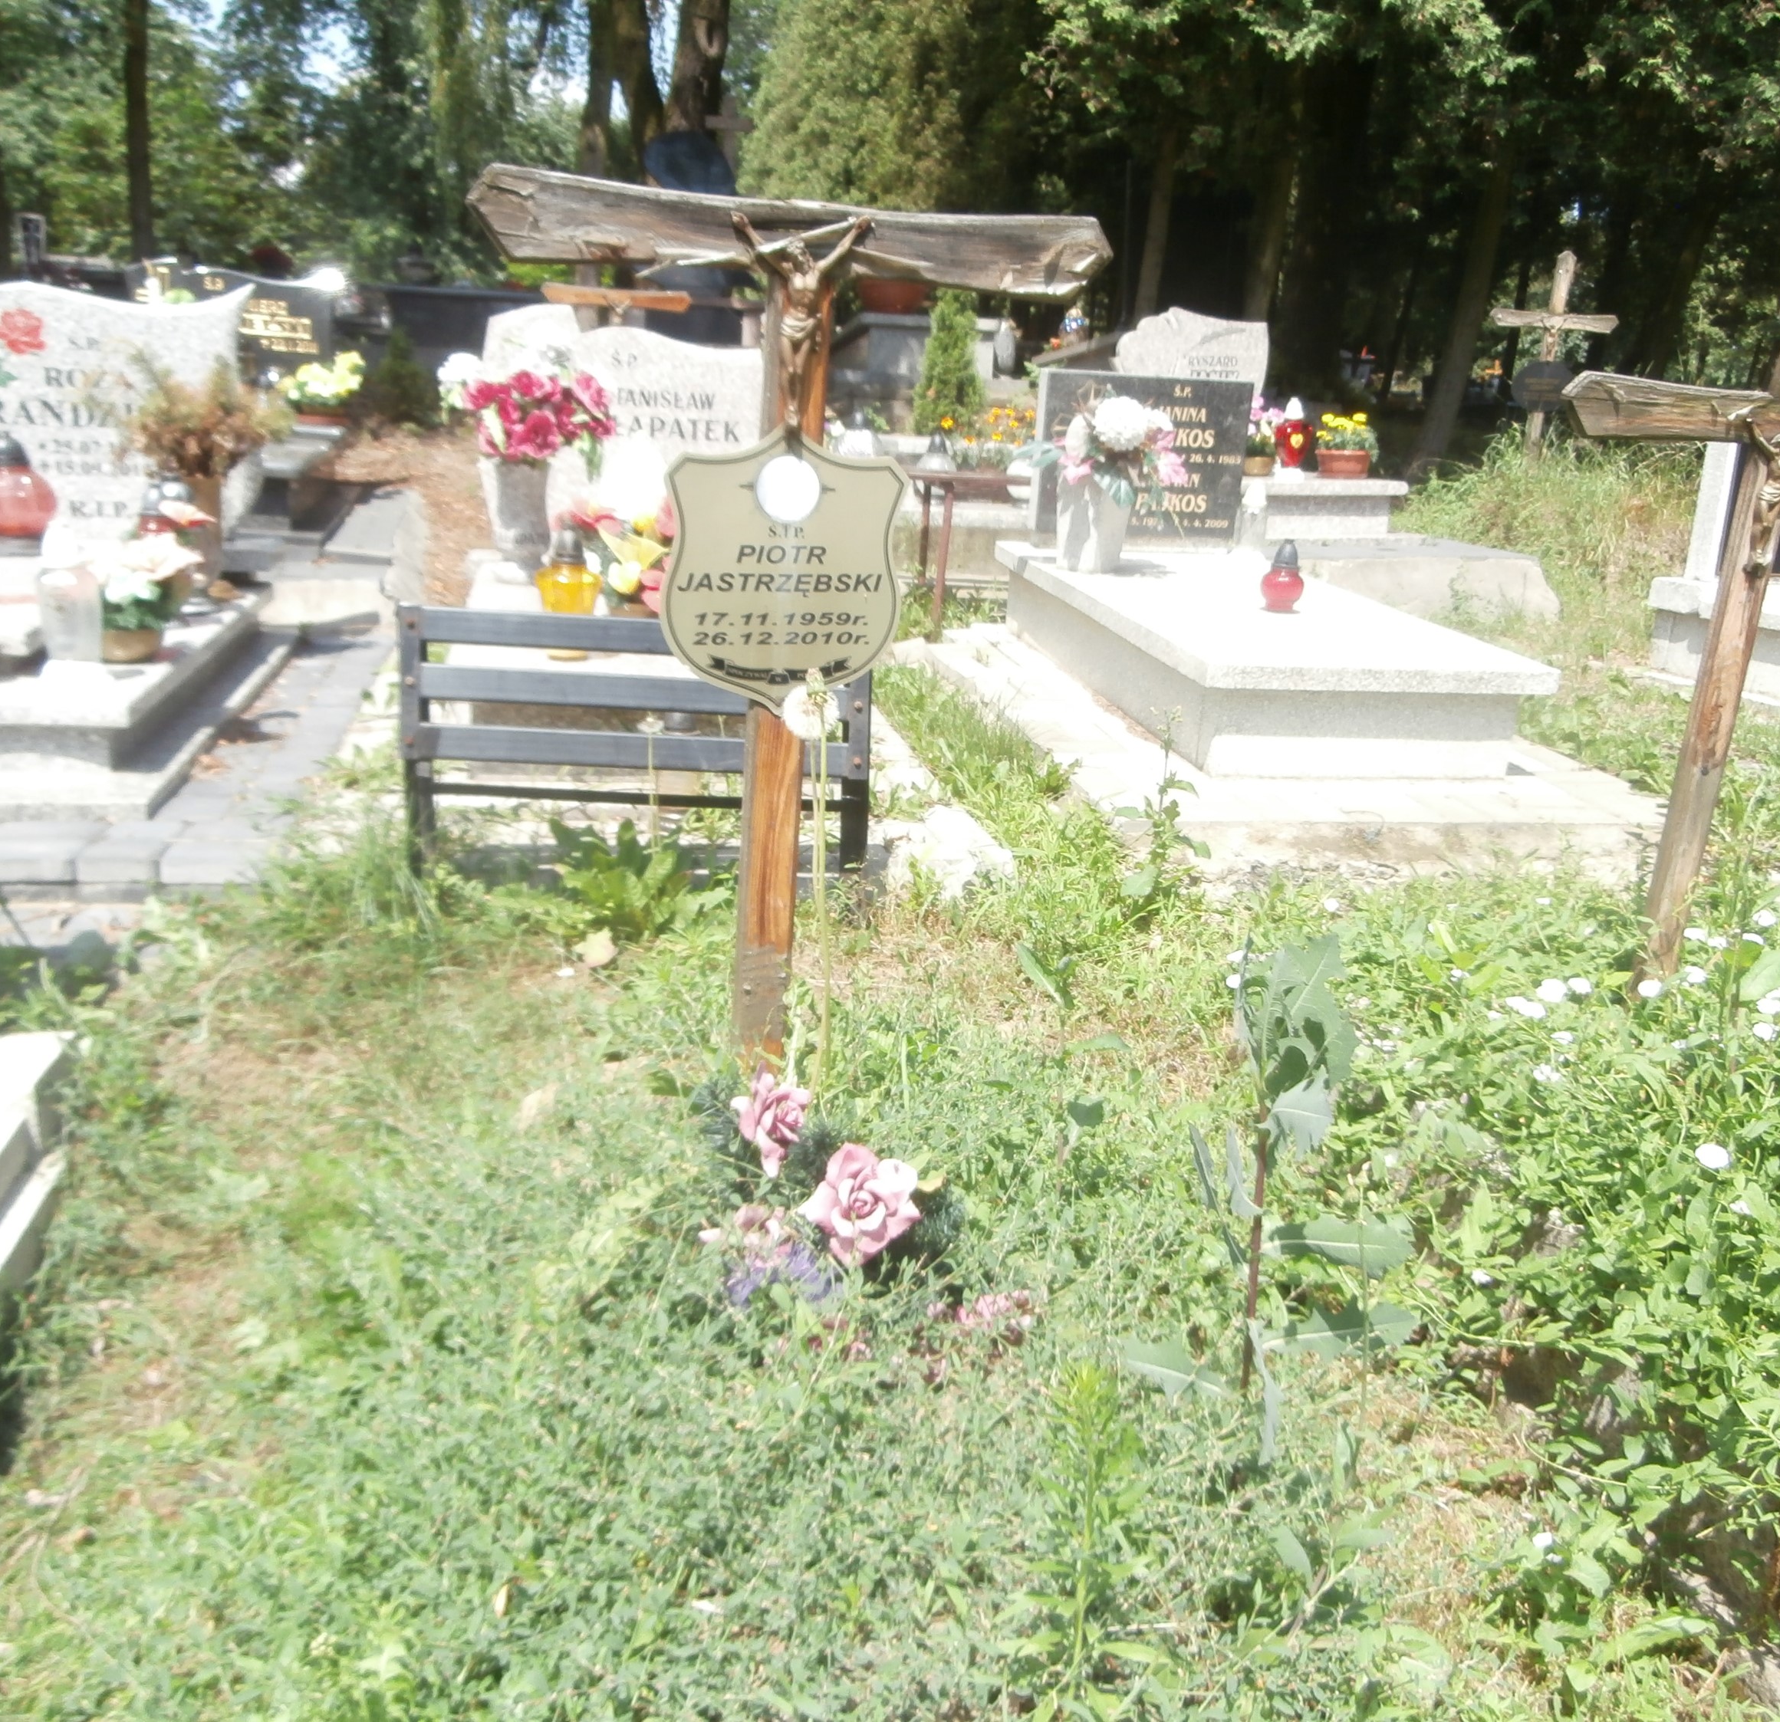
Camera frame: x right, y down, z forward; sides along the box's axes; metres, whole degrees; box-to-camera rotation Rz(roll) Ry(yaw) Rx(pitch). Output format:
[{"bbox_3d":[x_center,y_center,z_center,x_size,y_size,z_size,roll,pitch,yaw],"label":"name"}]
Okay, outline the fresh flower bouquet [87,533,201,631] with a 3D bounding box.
[{"bbox_3d":[-1.514,-0.566,3.240,0.215,0.192,0.190,0,19,-11],"label":"fresh flower bouquet"}]

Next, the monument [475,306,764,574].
[{"bbox_3d":[-0.848,-1.352,5.051,0.893,0.739,0.120,0,19,-11],"label":"monument"}]

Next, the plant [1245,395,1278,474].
[{"bbox_3d":[1.497,-1.722,6.450,0.170,0.320,0.170,0,19,-11],"label":"plant"}]

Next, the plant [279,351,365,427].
[{"bbox_3d":[-2.158,-1.789,6.050,0.320,0.280,0.250,0,19,-11],"label":"plant"}]

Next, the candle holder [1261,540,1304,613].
[{"bbox_3d":[1.110,-0.795,4.444,0.122,0.200,0.122,0,19,-11],"label":"candle holder"}]

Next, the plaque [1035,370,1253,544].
[{"bbox_3d":[0.897,-1.420,5.705,0.745,0.608,0.090,0,19,-11],"label":"plaque"}]

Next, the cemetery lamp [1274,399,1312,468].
[{"bbox_3d":[1.635,-1.719,6.450,0.150,0.310,0.150,0,19,-11],"label":"cemetery lamp"}]

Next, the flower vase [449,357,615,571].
[{"bbox_3d":[-1.034,-1.143,4.604,0.446,0.607,0.389,0,19,-11],"label":"flower vase"}]

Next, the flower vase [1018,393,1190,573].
[{"bbox_3d":[0.705,-1.247,5.243,0.520,0.554,0.400,0,19,-11],"label":"flower vase"}]

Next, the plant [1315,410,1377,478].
[{"bbox_3d":[1.846,-1.683,6.450,0.250,0.265,0.220,0,19,-11],"label":"plant"}]

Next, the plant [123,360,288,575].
[{"bbox_3d":[-1.925,-1.077,4.422,0.408,0.603,0.370,0,19,-11],"label":"plant"}]

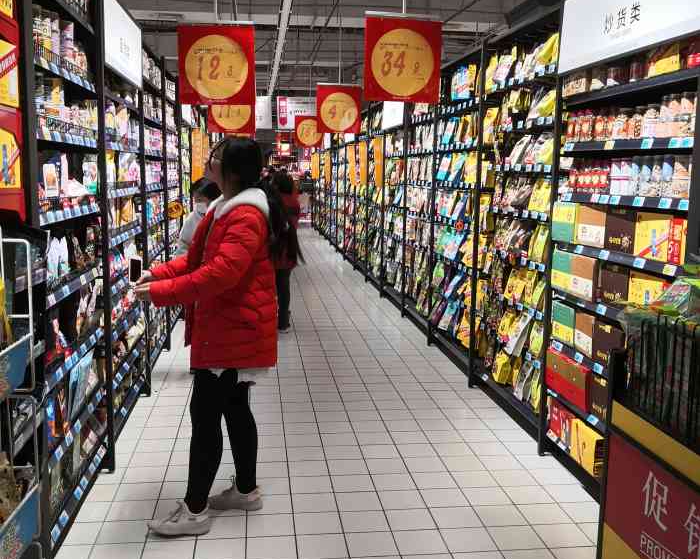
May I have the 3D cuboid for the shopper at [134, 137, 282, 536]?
[{"bbox_3d":[-0.595,0.233,3.075,0.600,1.640,0.480,1,8,-3],"label":"shopper"}]

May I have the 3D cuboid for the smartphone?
[{"bbox_3d":[-0.914,-0.039,3.107,0.062,0.129,0.009,-2,-5,-23],"label":"smartphone"}]

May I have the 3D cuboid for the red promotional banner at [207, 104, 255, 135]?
[{"bbox_3d":[-1.462,-2.104,8.980,0.600,0.630,0.020,0,8,-7],"label":"red promotional banner"}]

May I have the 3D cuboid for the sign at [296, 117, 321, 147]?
[{"bbox_3d":[-0.809,-2.957,14.642,0.600,0.630,0.020,0,8,-7],"label":"sign"}]

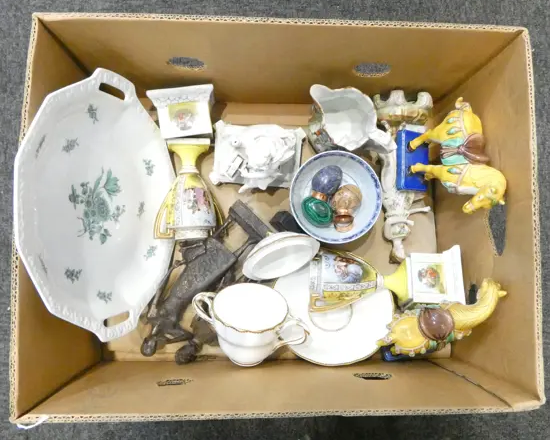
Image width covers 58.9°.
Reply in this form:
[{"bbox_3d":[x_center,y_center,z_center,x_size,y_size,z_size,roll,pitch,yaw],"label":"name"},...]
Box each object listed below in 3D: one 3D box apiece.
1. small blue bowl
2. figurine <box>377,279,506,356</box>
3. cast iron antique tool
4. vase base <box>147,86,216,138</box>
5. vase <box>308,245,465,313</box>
[{"bbox_3d":[0.081,-0.029,0.670,0.121,0.057,0.121,0,85,-3],"label":"small blue bowl"},{"bbox_3d":[0.204,0.129,0.620,0.130,0.148,0.060,-9,69,-6],"label":"figurine"},{"bbox_3d":[-0.089,0.084,0.643,0.107,0.075,0.215,38,84,1],"label":"cast iron antique tool"},{"bbox_3d":[-0.119,-0.138,0.660,0.085,0.085,0.063,-8,91,-3],"label":"vase base"},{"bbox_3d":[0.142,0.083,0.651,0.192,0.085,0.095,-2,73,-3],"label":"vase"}]

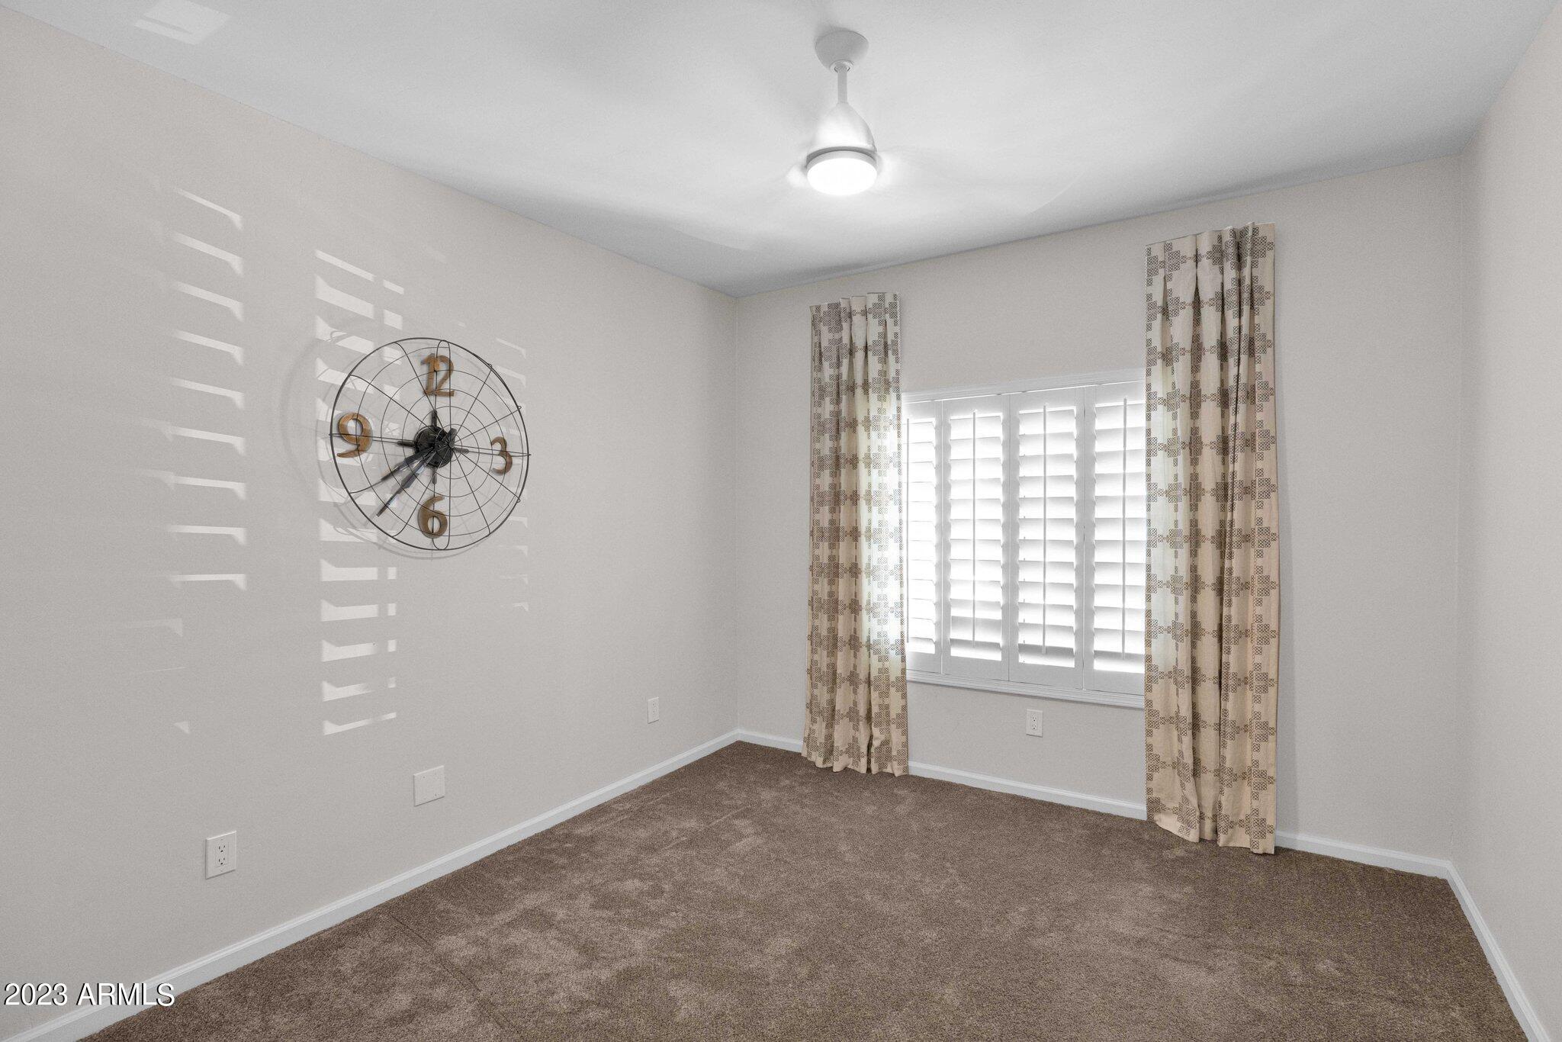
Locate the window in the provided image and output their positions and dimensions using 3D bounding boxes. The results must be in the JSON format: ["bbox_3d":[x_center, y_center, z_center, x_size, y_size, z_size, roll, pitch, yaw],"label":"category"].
[{"bbox_3d":[1.128,0.087,3.422,1.416,1.534,0.084,0,1,31],"label":"window"}]

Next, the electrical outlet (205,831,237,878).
[{"bbox_3d":[-1.730,1.034,2.148,0.010,0.121,0.075,0,1,35],"label":"electrical outlet"}]

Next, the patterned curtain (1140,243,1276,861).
[{"bbox_3d":[1.810,0.076,2.934,0.480,2.554,0.139,0,1,31],"label":"patterned curtain"}]

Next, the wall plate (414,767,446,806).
[{"bbox_3d":[-1.358,1.027,2.685,0.009,0.121,0.118,0,1,35],"label":"wall plate"}]

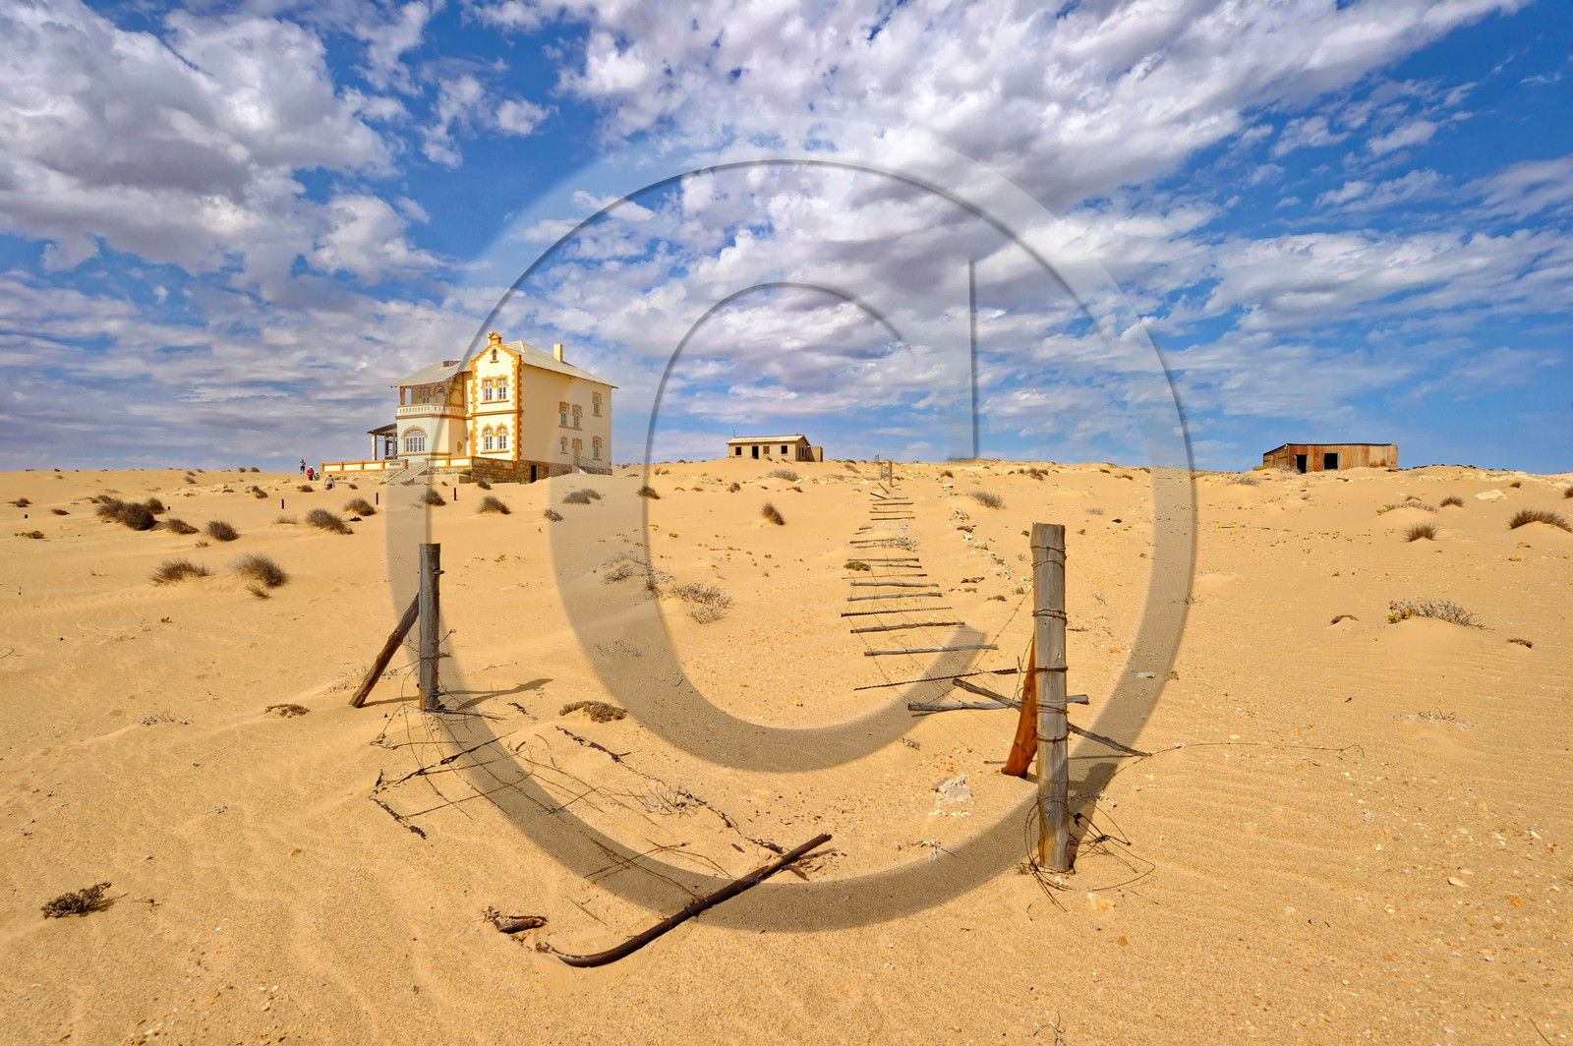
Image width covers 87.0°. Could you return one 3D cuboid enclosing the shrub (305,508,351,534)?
[{"bbox_3d":[-14.259,-0.057,25.800,1.250,0.760,1.050,0,0,0],"label":"shrub"}]

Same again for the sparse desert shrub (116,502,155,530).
[{"bbox_3d":[-20.614,-0.234,26.300,1.000,0.880,0.950,0,0,0],"label":"sparse desert shrub"}]

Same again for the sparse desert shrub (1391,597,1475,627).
[{"bbox_3d":[7.794,1.074,10.000,0.950,0.330,0.700,0,0,0],"label":"sparse desert shrub"}]

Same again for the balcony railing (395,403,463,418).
[{"bbox_3d":[-30.700,-9.350,70.900,5.600,1.000,2.600,0,-1,24],"label":"balcony railing"}]

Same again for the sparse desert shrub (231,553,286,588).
[{"bbox_3d":[-9.598,0.861,15.100,0.870,0.620,0.820,0,0,0],"label":"sparse desert shrub"}]

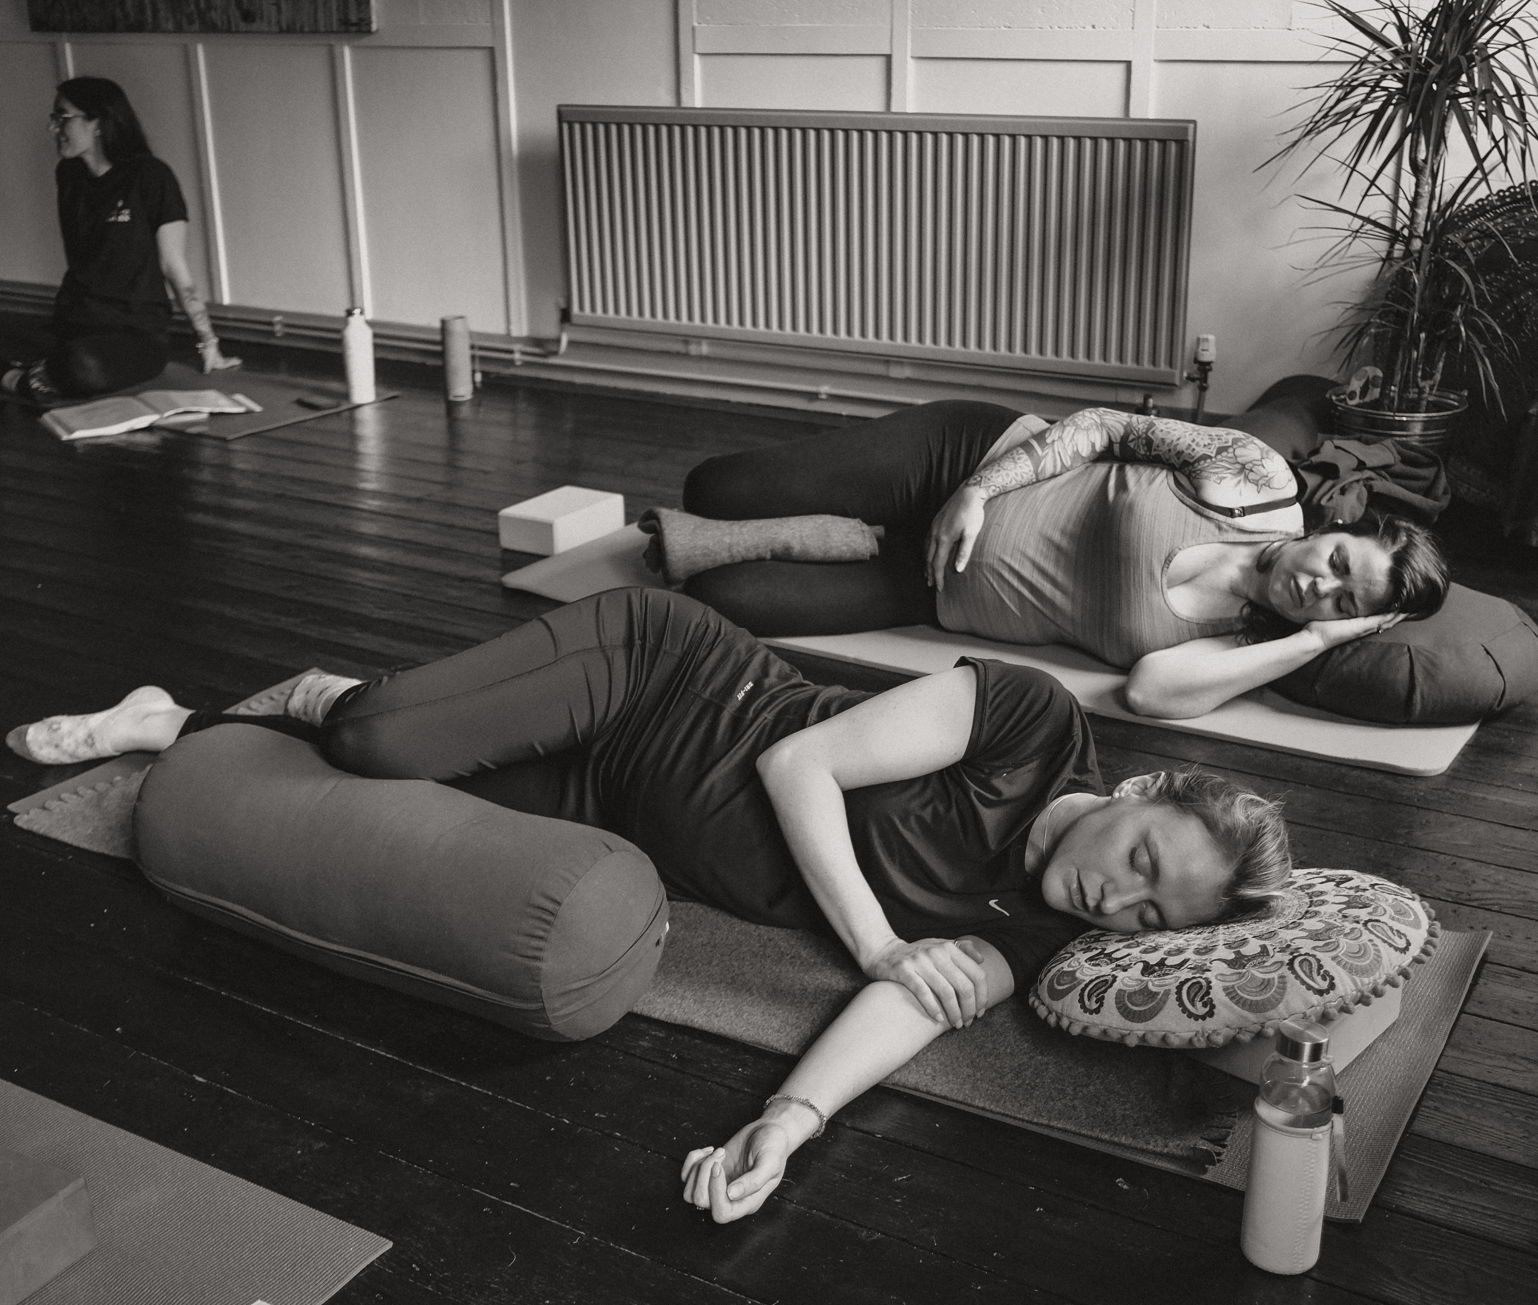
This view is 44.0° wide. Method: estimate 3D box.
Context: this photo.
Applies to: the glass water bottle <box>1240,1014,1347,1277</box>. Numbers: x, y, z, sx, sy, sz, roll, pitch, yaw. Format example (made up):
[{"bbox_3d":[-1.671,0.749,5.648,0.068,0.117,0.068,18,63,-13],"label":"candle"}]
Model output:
[{"bbox_3d":[0.449,0.423,1.640,0.069,0.222,0.069,11,24,31],"label":"glass water bottle"}]

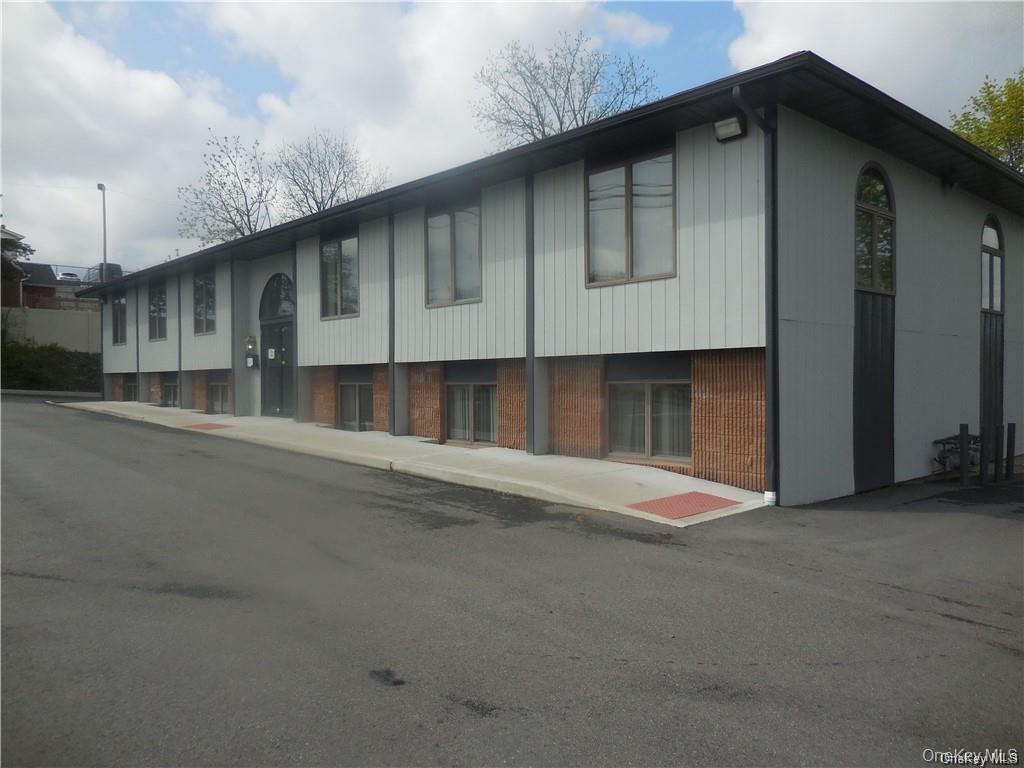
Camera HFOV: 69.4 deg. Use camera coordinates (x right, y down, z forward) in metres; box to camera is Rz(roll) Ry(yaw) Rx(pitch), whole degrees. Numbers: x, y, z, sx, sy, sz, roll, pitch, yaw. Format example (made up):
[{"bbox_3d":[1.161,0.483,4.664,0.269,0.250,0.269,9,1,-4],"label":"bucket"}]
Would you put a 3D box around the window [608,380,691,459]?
[{"bbox_3d":[1.827,0.476,9.693,0.100,1.050,1.380,-1,1,-43],"label":"window"}]

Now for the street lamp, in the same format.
[{"bbox_3d":[-27.688,-10.125,50.000,0.550,6.931,0.300,0,0,-18],"label":"street lamp"}]

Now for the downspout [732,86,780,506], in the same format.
[{"bbox_3d":[2.582,-0.868,7.804,0.700,4.330,0.110,-1,0,-45],"label":"downspout"}]

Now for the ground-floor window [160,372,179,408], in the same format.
[{"bbox_3d":[-9.827,0.177,21.491,0.120,1.060,1.370,-1,0,-45],"label":"ground-floor window"}]

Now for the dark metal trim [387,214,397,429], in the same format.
[{"bbox_3d":[-2.114,-1.063,13.334,0.100,3.940,0.170,-1,1,-43],"label":"dark metal trim"}]

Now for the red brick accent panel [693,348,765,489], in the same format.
[{"bbox_3d":[2.555,0.410,8.590,0.150,1.610,0.950,0,0,-44],"label":"red brick accent panel"}]

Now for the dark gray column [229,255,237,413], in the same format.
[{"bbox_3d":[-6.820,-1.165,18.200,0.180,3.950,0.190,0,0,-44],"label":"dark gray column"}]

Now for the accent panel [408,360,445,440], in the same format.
[{"bbox_3d":[-1.483,0.302,12.977,0.160,1.350,0.891,-1,0,-45],"label":"accent panel"}]

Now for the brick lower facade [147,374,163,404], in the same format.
[{"bbox_3d":[-11.251,0.147,23.520,0.180,0.970,1.120,-1,1,-43],"label":"brick lower facade"}]

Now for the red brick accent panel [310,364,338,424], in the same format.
[{"bbox_3d":[-3.818,0.232,15.191,0.150,1.200,1.020,0,0,-44],"label":"red brick accent panel"}]

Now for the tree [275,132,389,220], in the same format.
[{"bbox_3d":[-10.831,-8.676,43.924,6.300,12.810,6.300,-1,1,-43],"label":"tree"}]

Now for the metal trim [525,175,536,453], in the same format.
[{"bbox_3d":[0.281,-0.997,10.669,0.110,3.999,0.160,-1,0,-45],"label":"metal trim"}]

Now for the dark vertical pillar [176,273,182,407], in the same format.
[{"bbox_3d":[-9.399,-1.238,21.088,0.100,3.870,0.170,-1,1,-43],"label":"dark vertical pillar"}]

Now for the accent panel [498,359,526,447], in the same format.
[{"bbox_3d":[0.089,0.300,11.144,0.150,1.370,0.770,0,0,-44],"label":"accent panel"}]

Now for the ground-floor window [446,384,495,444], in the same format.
[{"bbox_3d":[-0.657,0.486,12.199,0.120,1.000,1.380,-1,0,-45],"label":"ground-floor window"}]

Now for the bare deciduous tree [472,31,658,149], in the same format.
[{"bbox_3d":[2.187,-7.173,31.073,7.800,14.600,7.800,-1,1,-43],"label":"bare deciduous tree"}]

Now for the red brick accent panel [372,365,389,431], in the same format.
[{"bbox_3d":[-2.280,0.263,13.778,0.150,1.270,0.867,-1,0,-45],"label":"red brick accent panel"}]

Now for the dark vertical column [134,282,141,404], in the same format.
[{"bbox_3d":[-11.405,-1.267,22.616,0.160,3.640,0.197,-1,1,-43],"label":"dark vertical column"}]

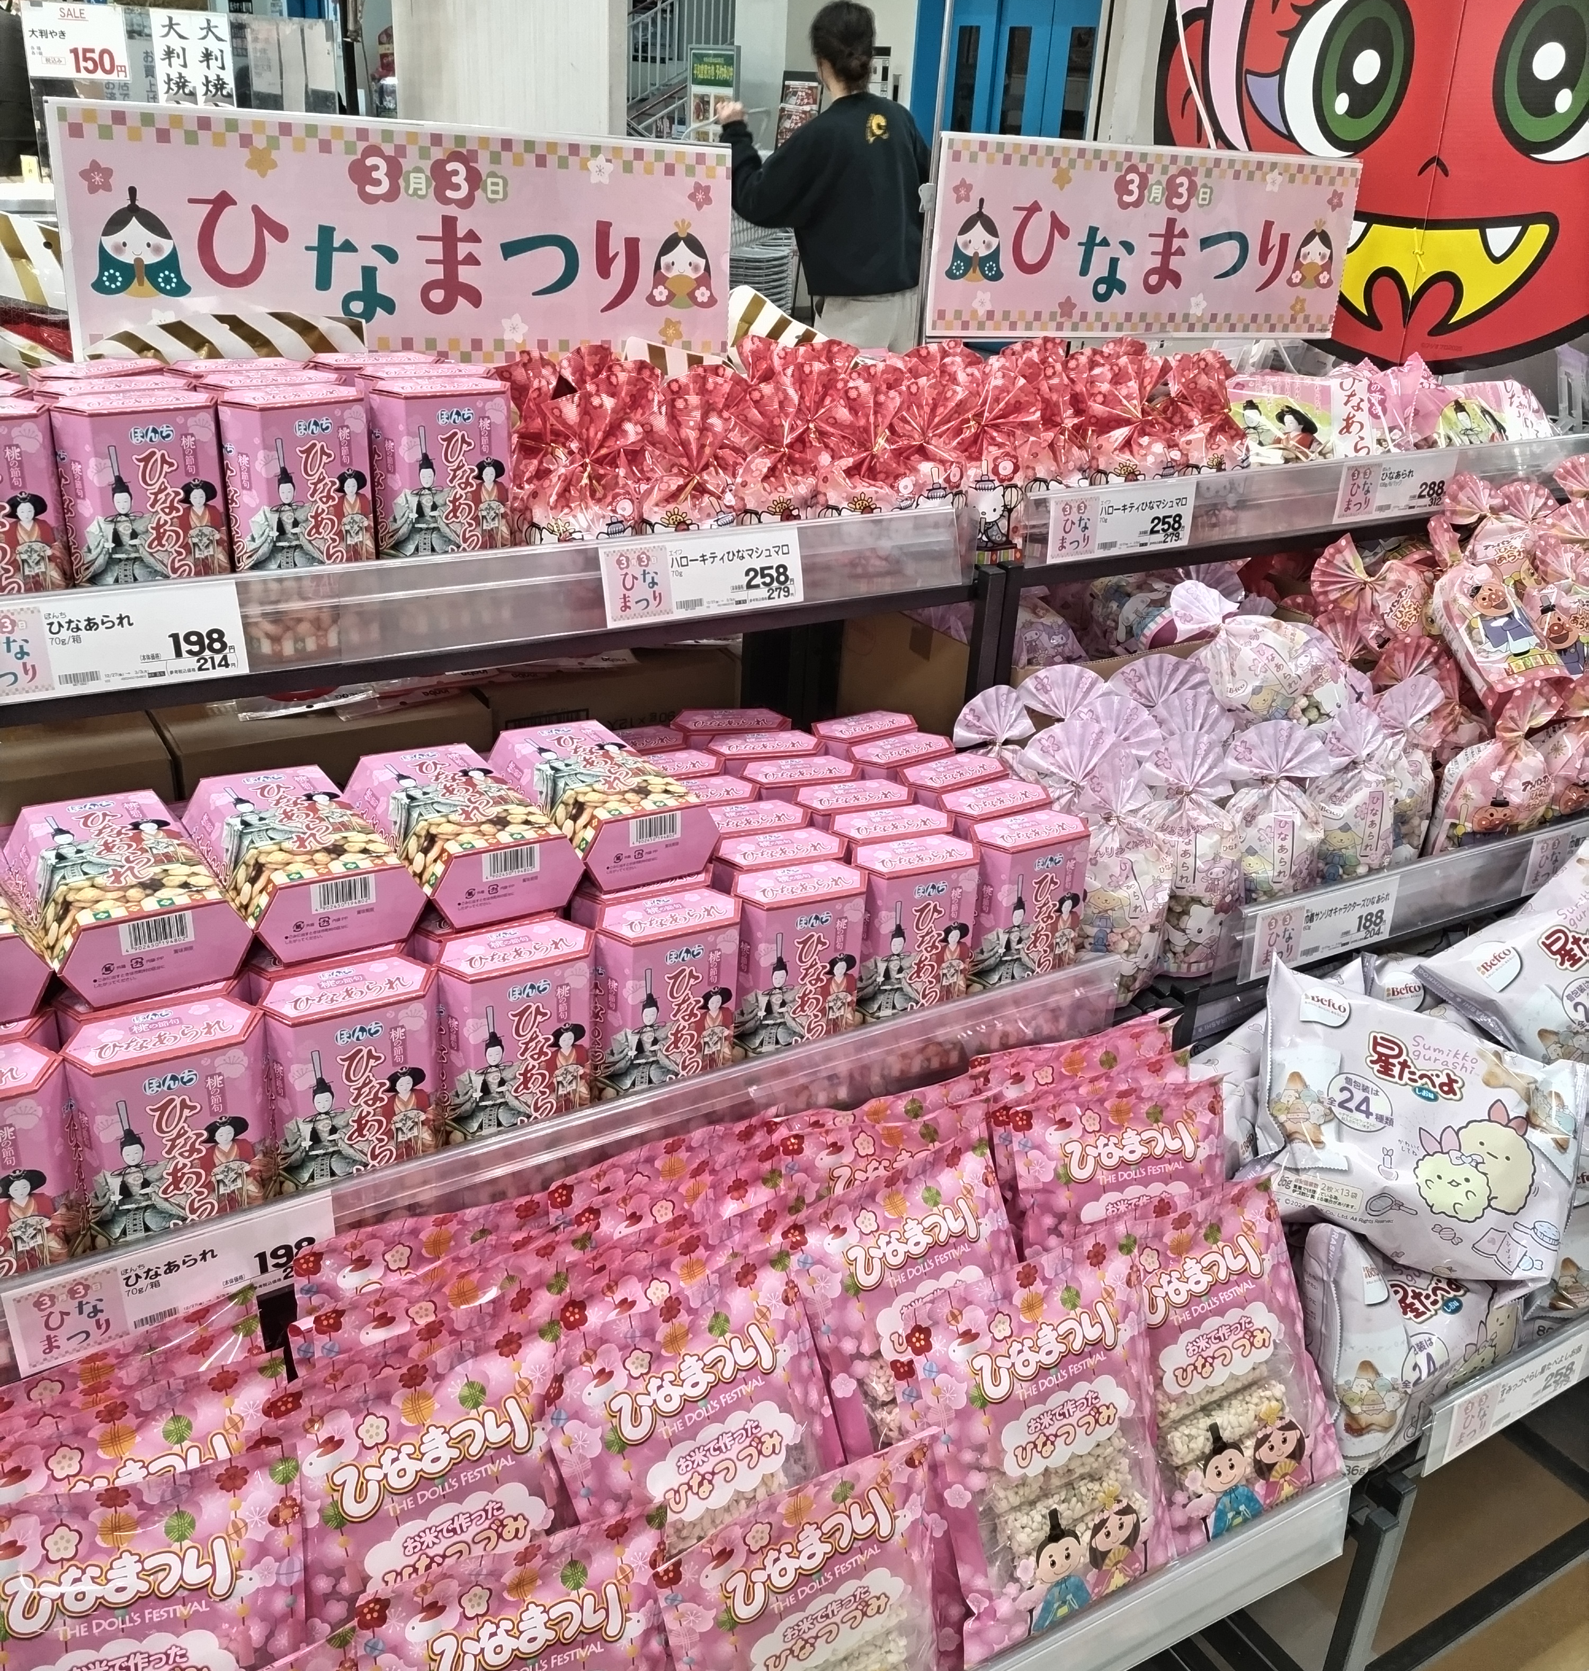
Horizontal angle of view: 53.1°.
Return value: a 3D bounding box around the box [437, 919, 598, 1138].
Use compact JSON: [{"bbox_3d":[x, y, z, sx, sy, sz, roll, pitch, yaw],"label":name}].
[{"bbox_3d":[-0.171,0.144,0.992,0.102,0.169,0.051,-11,29,-27],"label":"box"}]

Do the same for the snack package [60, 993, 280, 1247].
[{"bbox_3d":[-0.343,0.182,0.888,0.102,0.169,0.051,-11,29,-27],"label":"snack package"}]

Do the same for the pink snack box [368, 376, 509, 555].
[{"bbox_3d":[-0.243,-0.228,1.119,0.102,0.169,0.051,-12,29,-29],"label":"pink snack box"}]

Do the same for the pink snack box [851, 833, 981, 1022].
[{"bbox_3d":[0.070,0.078,1.003,0.088,0.146,0.044,-8,27,-24],"label":"pink snack box"}]

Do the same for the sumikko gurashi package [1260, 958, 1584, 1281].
[{"bbox_3d":[0.458,0.210,1.160,0.250,0.185,0.065,17,-17,-10],"label":"sumikko gurashi package"}]

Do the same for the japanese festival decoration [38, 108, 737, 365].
[{"bbox_3d":[-0.315,-0.505,1.371,0.580,0.200,0.008,-10,25,-27],"label":"japanese festival decoration"}]

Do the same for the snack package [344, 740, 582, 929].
[{"bbox_3d":[-0.191,-0.003,0.910,0.088,0.044,0.146,-11,29,-31],"label":"snack package"}]

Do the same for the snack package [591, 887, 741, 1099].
[{"bbox_3d":[-0.073,0.111,0.910,0.088,0.146,0.044,-9,28,-27],"label":"snack package"}]

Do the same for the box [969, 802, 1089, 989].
[{"bbox_3d":[0.147,0.063,1.051,0.088,0.146,0.044,-11,29,-29],"label":"box"}]

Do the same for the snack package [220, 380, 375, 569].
[{"bbox_3d":[-0.327,-0.208,1.067,0.102,0.169,0.051,-16,32,-35],"label":"snack package"}]

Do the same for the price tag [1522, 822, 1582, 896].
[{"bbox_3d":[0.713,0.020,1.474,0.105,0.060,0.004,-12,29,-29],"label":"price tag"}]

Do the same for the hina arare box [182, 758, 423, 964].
[{"bbox_3d":[-0.267,0.012,0.863,0.088,0.044,0.146,-11,29,-31],"label":"hina arare box"}]

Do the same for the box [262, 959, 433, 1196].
[{"bbox_3d":[-0.225,0.142,0.816,0.088,0.146,0.044,-10,29,-29],"label":"box"}]

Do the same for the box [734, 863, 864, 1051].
[{"bbox_3d":[-0.001,0.095,0.958,0.088,0.146,0.044,-8,28,-25],"label":"box"}]

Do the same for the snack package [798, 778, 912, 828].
[{"bbox_3d":[0.035,0.041,1.080,0.088,0.146,0.044,-6,27,-21],"label":"snack package"}]

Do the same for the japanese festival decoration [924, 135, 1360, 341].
[{"bbox_3d":[0.405,-0.662,1.785,0.580,0.200,0.008,-9,27,-25],"label":"japanese festival decoration"}]

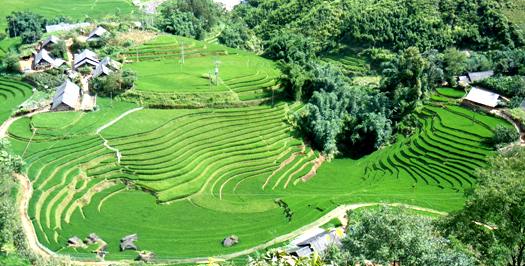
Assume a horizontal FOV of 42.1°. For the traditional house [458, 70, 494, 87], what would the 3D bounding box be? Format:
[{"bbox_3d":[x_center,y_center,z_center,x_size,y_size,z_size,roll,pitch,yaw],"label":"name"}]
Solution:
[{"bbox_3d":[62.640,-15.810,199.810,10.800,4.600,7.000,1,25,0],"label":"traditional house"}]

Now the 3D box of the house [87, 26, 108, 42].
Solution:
[{"bbox_3d":[-56.390,-33.420,233.990,7.200,4.800,8.600,3,25,3],"label":"house"}]

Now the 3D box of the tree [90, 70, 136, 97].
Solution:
[{"bbox_3d":[-44.670,-14.840,204.660,14.000,7.000,9.500,-5,25,-12],"label":"tree"}]

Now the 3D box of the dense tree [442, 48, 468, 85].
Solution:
[{"bbox_3d":[57.970,-19.970,205.030,8.200,11.000,8.000,9,26,16],"label":"dense tree"}]

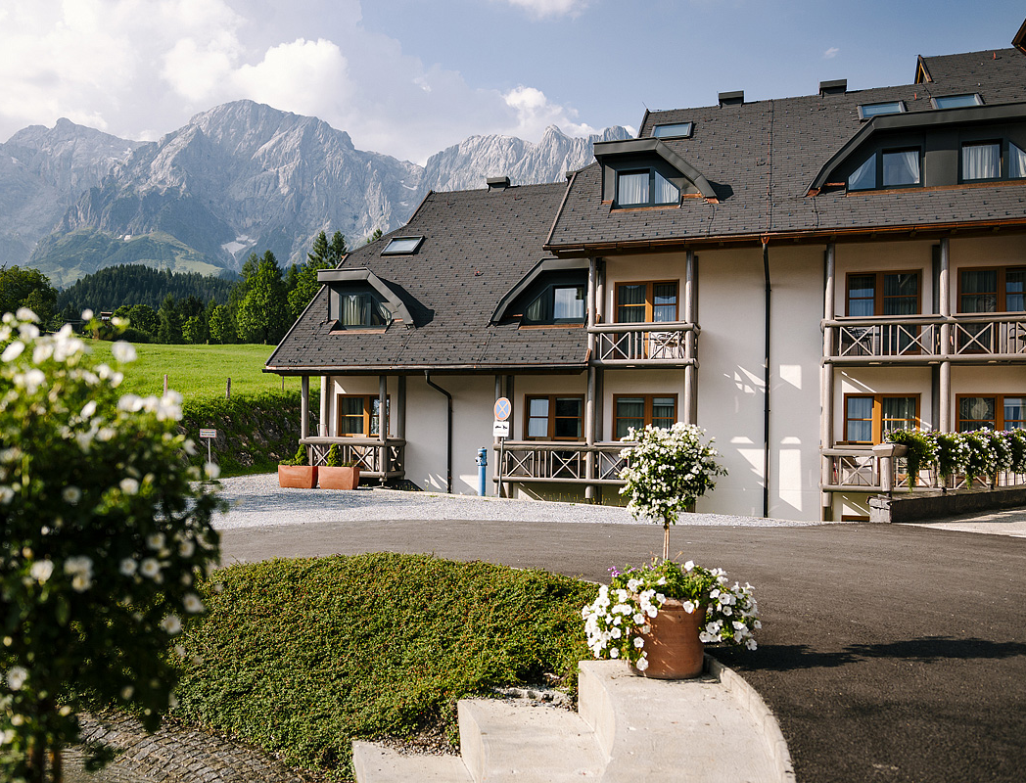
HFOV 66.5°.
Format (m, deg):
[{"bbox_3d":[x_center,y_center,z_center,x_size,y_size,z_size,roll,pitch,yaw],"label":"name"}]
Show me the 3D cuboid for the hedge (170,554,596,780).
[{"bbox_3d":[-1.000,1.900,6.200,3.400,0.850,3.300,1,-1,0],"label":"hedge"}]

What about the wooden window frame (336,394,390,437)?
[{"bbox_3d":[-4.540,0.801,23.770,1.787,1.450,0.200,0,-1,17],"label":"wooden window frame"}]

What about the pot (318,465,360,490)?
[{"bbox_3d":[-4.837,2.402,21.973,1.113,0.651,0.480,0,-1,17],"label":"pot"}]

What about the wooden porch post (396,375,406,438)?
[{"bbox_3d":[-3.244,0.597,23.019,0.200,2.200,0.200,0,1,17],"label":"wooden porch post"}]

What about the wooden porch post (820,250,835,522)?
[{"bbox_3d":[7.566,-0.274,18.771,0.245,6.572,0.260,0,-1,17],"label":"wooden porch post"}]

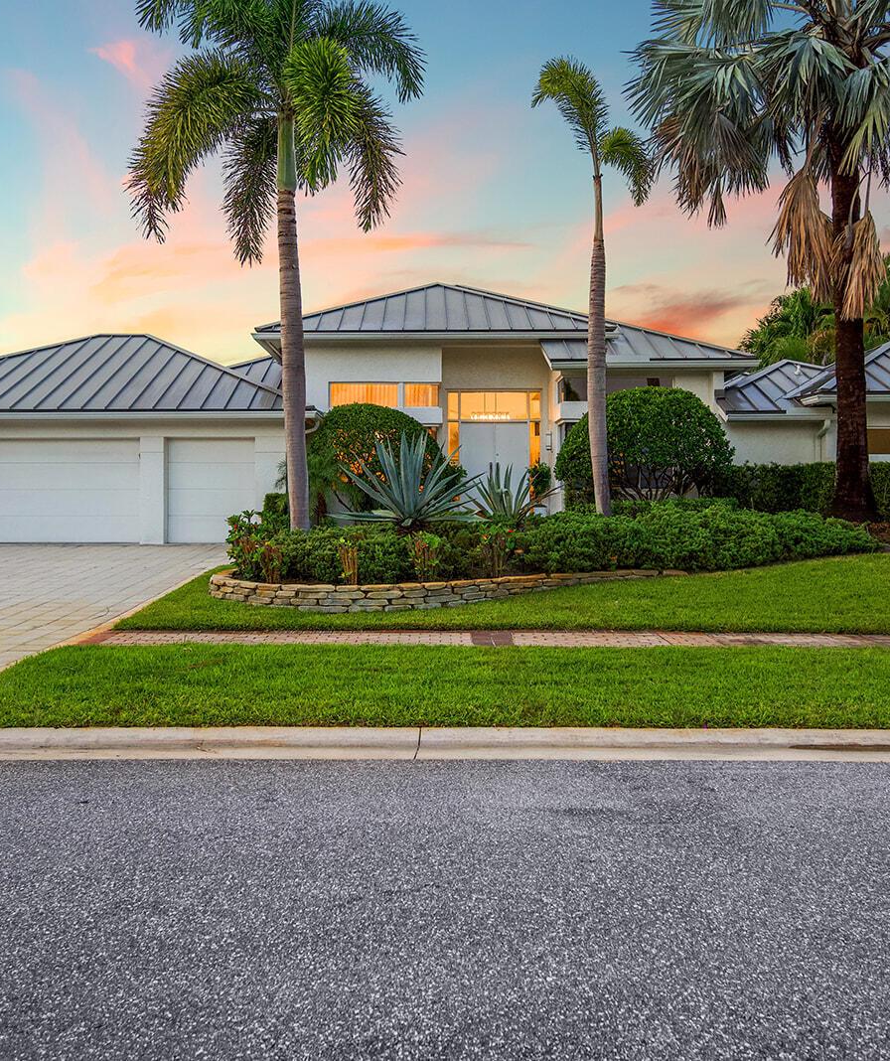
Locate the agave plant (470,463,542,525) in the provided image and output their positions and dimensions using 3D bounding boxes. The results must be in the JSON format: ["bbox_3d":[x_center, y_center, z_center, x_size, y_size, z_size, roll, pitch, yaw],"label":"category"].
[{"bbox_3d":[0.916,-0.526,12.900,1.150,0.950,1.100,0,1,0],"label":"agave plant"}]

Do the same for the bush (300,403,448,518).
[{"bbox_3d":[-1.224,-1.200,16.900,3.000,2.500,2.800,0,1,0],"label":"bush"}]

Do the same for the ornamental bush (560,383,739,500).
[{"bbox_3d":[3.587,-1.255,15.800,3.100,2.600,2.900,0,1,0],"label":"ornamental bush"}]

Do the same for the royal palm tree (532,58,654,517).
[{"bbox_3d":[2.335,-3.685,13.900,1.930,7.500,1.800,0,1,0],"label":"royal palm tree"}]

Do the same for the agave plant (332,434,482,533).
[{"bbox_3d":[-0.531,-0.624,12.000,2.000,1.370,1.900,0,1,0],"label":"agave plant"}]

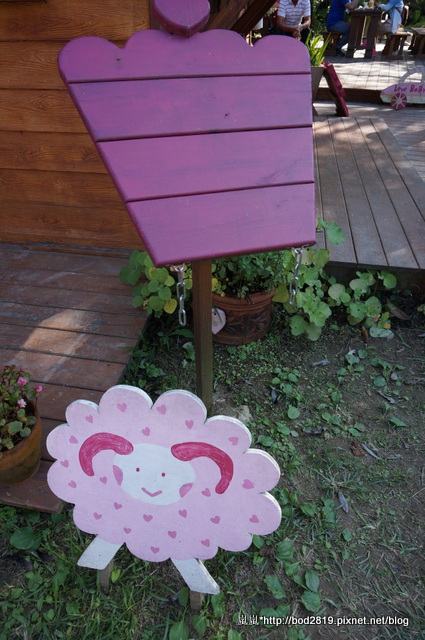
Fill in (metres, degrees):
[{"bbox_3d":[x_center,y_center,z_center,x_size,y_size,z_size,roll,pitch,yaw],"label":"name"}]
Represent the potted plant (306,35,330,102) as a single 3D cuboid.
[{"bbox_3d":[1.195,-2.920,5.000,0.320,0.780,0.320,-3,39,-5],"label":"potted plant"}]

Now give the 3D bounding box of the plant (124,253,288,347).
[{"bbox_3d":[-0.043,-0.207,2.055,0.700,0.500,0.480,0,39,0],"label":"plant"}]

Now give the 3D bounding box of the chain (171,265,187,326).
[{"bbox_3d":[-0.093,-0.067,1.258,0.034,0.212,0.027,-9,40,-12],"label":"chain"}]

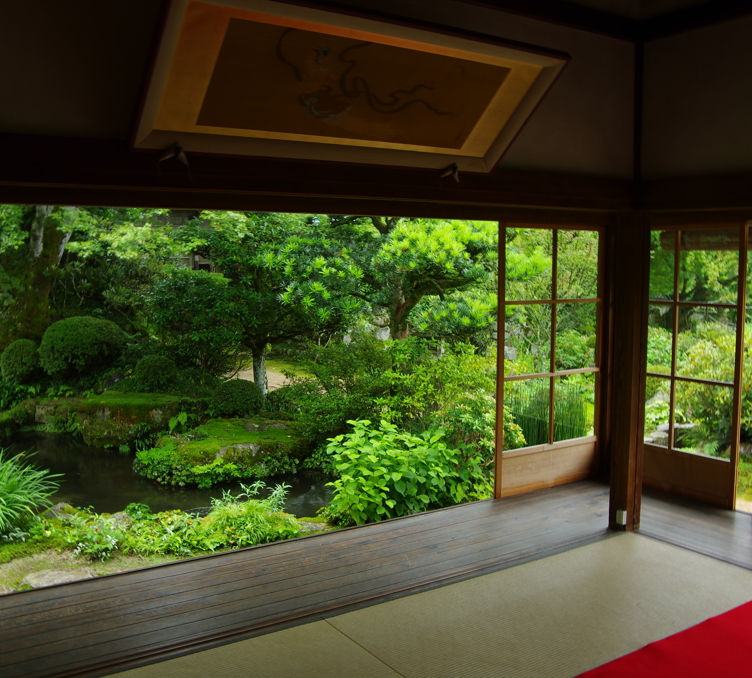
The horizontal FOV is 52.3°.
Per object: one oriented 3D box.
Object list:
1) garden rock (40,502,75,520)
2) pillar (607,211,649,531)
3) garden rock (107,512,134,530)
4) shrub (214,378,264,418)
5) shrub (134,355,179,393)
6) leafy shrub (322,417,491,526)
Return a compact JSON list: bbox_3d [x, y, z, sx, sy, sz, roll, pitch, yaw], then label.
[{"bbox_3d":[-2.556,1.388,6.150,0.270,0.140,0.210,-2,6,-23],"label":"garden rock"},{"bbox_3d":[1.398,0.178,4.208,0.115,1.760,0.115,-3,6,-31],"label":"pillar"},{"bbox_3d":[-1.967,1.409,5.900,0.220,0.130,0.180,-2,6,-19],"label":"garden rock"},{"bbox_3d":[-1.741,0.753,9.700,0.670,0.540,0.630,-1,6,-10],"label":"shrub"},{"bbox_3d":[-2.979,0.468,10.400,0.600,0.540,0.580,-2,6,-16],"label":"shrub"},{"bbox_3d":[0.232,1.021,5.650,1.200,0.870,1.000,0,6,2],"label":"leafy shrub"}]

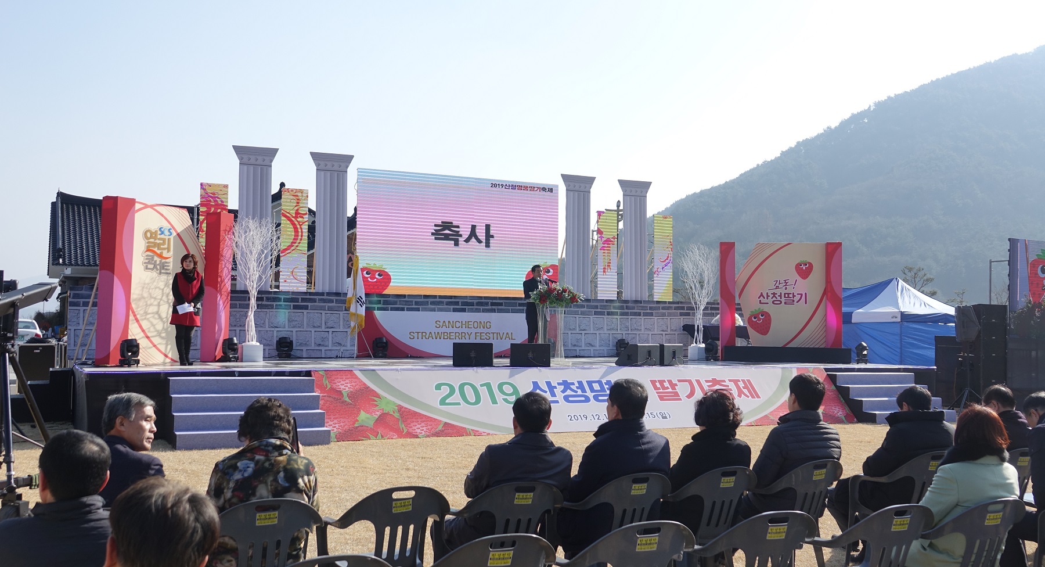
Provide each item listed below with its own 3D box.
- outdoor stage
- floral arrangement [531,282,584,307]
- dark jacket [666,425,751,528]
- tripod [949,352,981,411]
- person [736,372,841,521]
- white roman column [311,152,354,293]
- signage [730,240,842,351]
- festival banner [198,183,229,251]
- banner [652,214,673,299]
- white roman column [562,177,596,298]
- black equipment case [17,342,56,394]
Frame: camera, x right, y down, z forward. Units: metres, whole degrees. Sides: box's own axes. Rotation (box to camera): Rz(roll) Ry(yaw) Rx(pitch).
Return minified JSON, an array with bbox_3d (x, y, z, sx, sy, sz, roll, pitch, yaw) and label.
[{"bbox_3d":[-0.703,1.825,17.123,12.850,0.870,7.800,2,-3,-23],"label":"outdoor stage"},{"bbox_3d":[0.629,0.210,18.100,0.930,0.470,0.500,2,-4,-27],"label":"floral arrangement"},{"bbox_3d":[1.074,1.100,5.680,0.470,0.590,0.400,2,-4,-27],"label":"dark jacket"},{"bbox_3d":[7.822,1.750,17.334,0.720,1.130,0.720,2,-3,-23],"label":"tripod"},{"bbox_3d":[1.471,1.159,5.938,0.560,1.246,0.800,2,-3,-30],"label":"person"},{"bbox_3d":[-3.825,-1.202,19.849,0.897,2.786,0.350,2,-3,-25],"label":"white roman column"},{"bbox_3d":[5.289,0.325,19.612,2.120,2.300,0.300,0,-3,-4],"label":"signage"},{"bbox_3d":[-5.777,-0.860,18.400,0.490,1.980,0.120,2,-3,-24],"label":"festival banner"},{"bbox_3d":[3.225,-0.576,22.600,0.500,1.970,0.120,2,-3,-24],"label":"banner"},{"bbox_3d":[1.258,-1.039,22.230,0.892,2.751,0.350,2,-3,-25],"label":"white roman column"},{"bbox_3d":[-8.958,1.686,18.200,0.660,1.100,0.550,2,-3,-24],"label":"black equipment case"}]

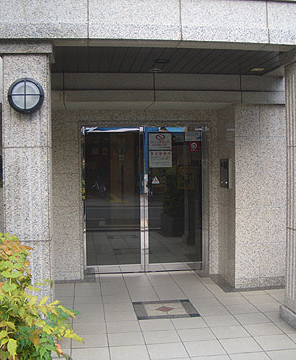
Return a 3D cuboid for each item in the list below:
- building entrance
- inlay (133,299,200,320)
[{"bbox_3d":[-0.050,0.267,6.479,1.591,1.940,0.070,-1,2,-7],"label":"building entrance"},{"bbox_3d":[0.173,1.302,4.856,0.602,0.020,0.602,-1,2,-7],"label":"inlay"}]

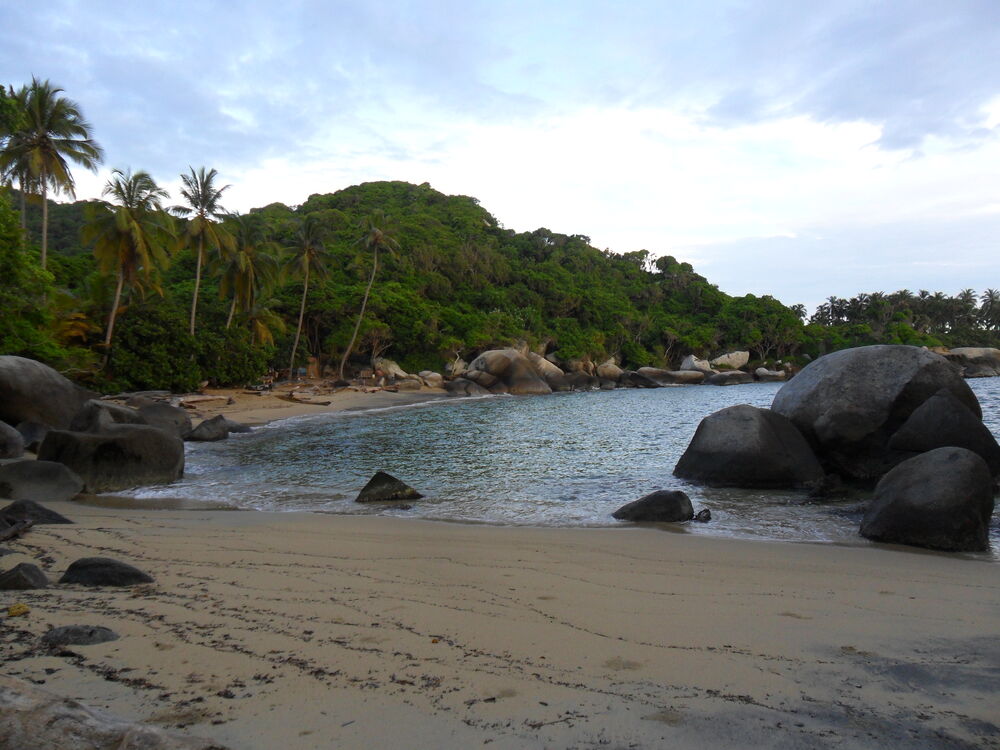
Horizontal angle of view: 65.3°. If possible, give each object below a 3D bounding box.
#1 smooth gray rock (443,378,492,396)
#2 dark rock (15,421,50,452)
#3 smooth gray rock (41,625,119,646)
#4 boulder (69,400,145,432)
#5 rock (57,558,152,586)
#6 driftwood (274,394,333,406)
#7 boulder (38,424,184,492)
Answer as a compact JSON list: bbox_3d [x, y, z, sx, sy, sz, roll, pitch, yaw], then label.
[{"bbox_3d":[-2.360,0.950,57.000,3.300,1.350,2.400,0,1,-2],"label":"smooth gray rock"},{"bbox_3d":[-9.900,1.270,16.600,0.900,0.720,0.850,0,1,-30],"label":"dark rock"},{"bbox_3d":[-2.420,1.500,4.500,0.400,0.090,0.250,0,1,-28],"label":"smooth gray rock"},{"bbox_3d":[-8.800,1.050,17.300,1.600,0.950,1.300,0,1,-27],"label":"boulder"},{"bbox_3d":[-2.930,1.445,5.830,0.640,0.200,0.380,0,1,-27],"label":"rock"},{"bbox_3d":[-10.000,1.300,39.800,3.000,0.500,0.800,0,1,-24],"label":"driftwood"},{"bbox_3d":[-7.050,1.440,14.200,2.350,1.120,1.800,0,1,-26],"label":"boulder"}]

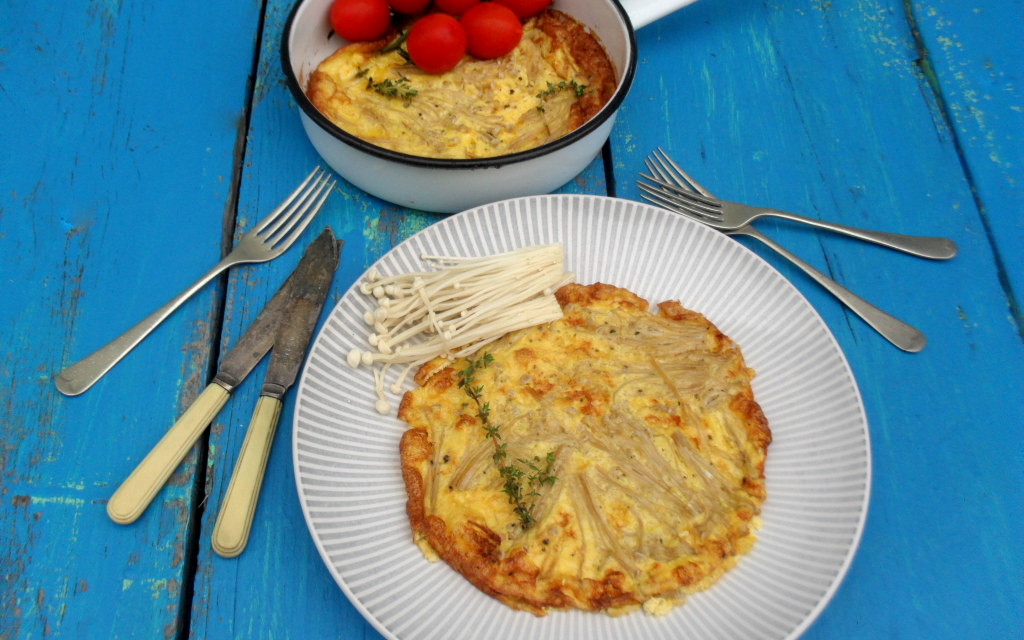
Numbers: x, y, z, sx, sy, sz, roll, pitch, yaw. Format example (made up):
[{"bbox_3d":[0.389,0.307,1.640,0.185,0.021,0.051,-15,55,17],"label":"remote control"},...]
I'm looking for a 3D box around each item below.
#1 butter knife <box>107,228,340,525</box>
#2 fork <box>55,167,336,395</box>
[{"bbox_3d":[-0.142,0.022,0.540,0.021,0.012,0.195,25,60,13],"label":"butter knife"},{"bbox_3d":[-0.167,-0.022,0.563,0.025,0.019,0.184,38,64,20],"label":"fork"}]

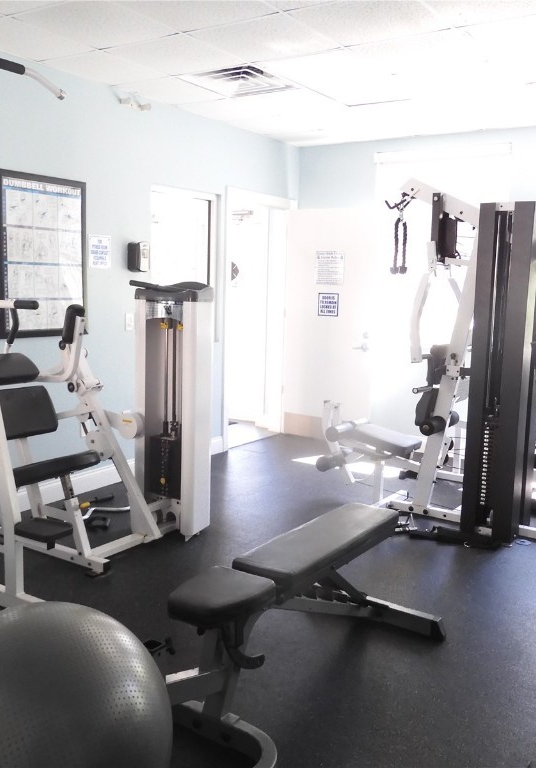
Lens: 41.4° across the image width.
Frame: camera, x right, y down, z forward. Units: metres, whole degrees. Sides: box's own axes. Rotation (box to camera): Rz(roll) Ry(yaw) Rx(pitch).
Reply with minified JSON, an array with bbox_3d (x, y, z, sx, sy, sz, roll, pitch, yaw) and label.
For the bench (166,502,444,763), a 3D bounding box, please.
[{"bbox_3d":[0.068,0.894,2.718,0.740,0.510,1.490,7,11,33],"label":"bench"}]

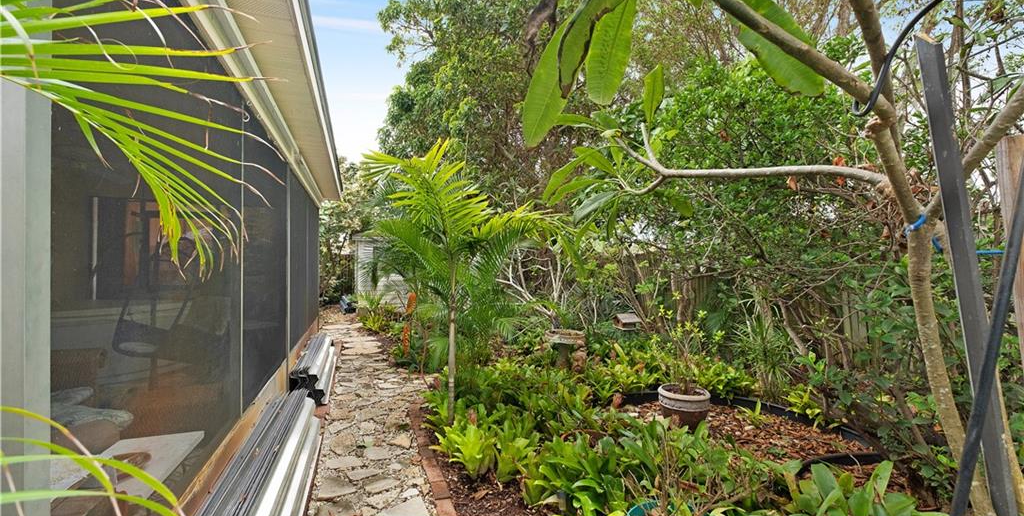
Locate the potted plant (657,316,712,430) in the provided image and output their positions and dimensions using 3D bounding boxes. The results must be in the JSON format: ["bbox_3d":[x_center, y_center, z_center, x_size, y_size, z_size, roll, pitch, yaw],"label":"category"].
[{"bbox_3d":[1.440,0.920,3.550,0.450,0.920,0.450,0,-1,20],"label":"potted plant"}]

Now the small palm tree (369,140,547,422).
[{"bbox_3d":[-0.495,0.205,3.620,1.450,2.400,1.400,0,-1,-20],"label":"small palm tree"}]

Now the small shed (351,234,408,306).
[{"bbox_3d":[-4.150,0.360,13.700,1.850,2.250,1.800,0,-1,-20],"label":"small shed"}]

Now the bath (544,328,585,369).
[{"bbox_3d":[0.634,1.130,5.150,0.480,0.570,0.480,0,0,6],"label":"bath"}]

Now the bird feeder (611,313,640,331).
[{"bbox_3d":[1.557,0.870,5.800,0.270,0.210,0.280,0,0,-12],"label":"bird feeder"}]

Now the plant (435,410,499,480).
[{"bbox_3d":[-0.300,1.190,2.750,0.420,0.380,0.400,0,0,0],"label":"plant"}]

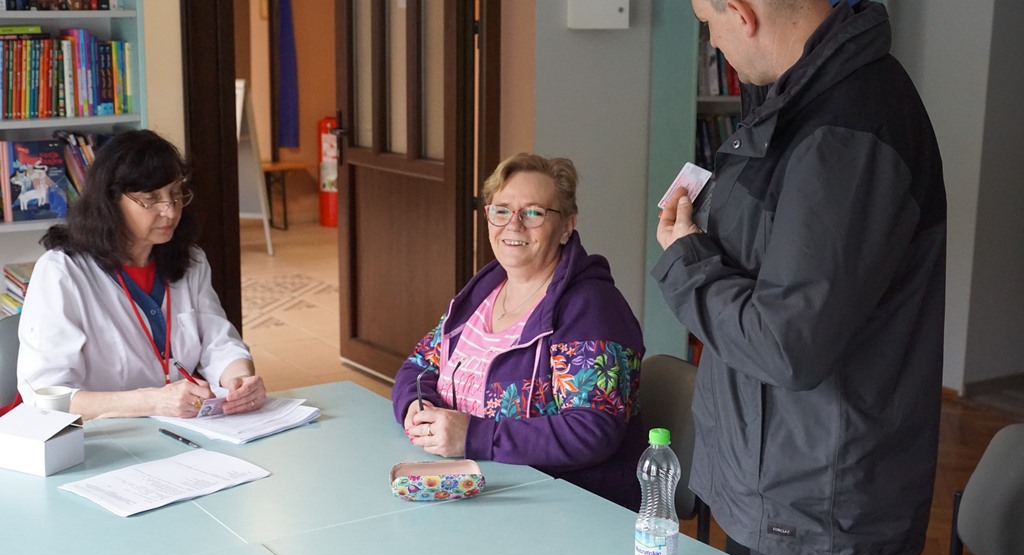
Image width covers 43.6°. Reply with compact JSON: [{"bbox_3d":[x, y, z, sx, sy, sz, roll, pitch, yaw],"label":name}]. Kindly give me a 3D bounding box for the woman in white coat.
[{"bbox_3d":[-0.832,0.339,2.859,0.570,1.310,0.720,-6,12,-33],"label":"woman in white coat"}]

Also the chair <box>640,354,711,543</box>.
[{"bbox_3d":[0.156,0.597,2.848,0.560,0.820,0.540,-5,12,-29],"label":"chair"}]

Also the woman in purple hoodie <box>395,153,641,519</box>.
[{"bbox_3d":[0.007,0.383,2.704,0.570,1.290,0.700,10,14,42],"label":"woman in purple hoodie"}]

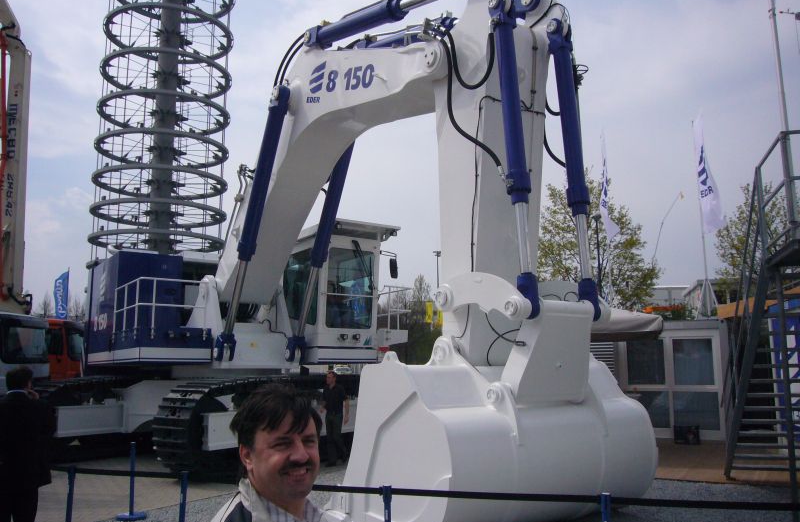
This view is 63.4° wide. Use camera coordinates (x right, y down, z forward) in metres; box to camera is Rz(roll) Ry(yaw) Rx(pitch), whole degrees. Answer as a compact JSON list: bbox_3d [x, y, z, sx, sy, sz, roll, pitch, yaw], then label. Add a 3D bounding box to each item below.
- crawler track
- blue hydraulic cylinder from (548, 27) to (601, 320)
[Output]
[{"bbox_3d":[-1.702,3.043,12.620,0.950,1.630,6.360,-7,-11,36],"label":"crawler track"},{"bbox_3d":[2.072,-1.169,7.690,0.310,3.770,0.320,6,-16,-35],"label":"blue hydraulic cylinder"}]

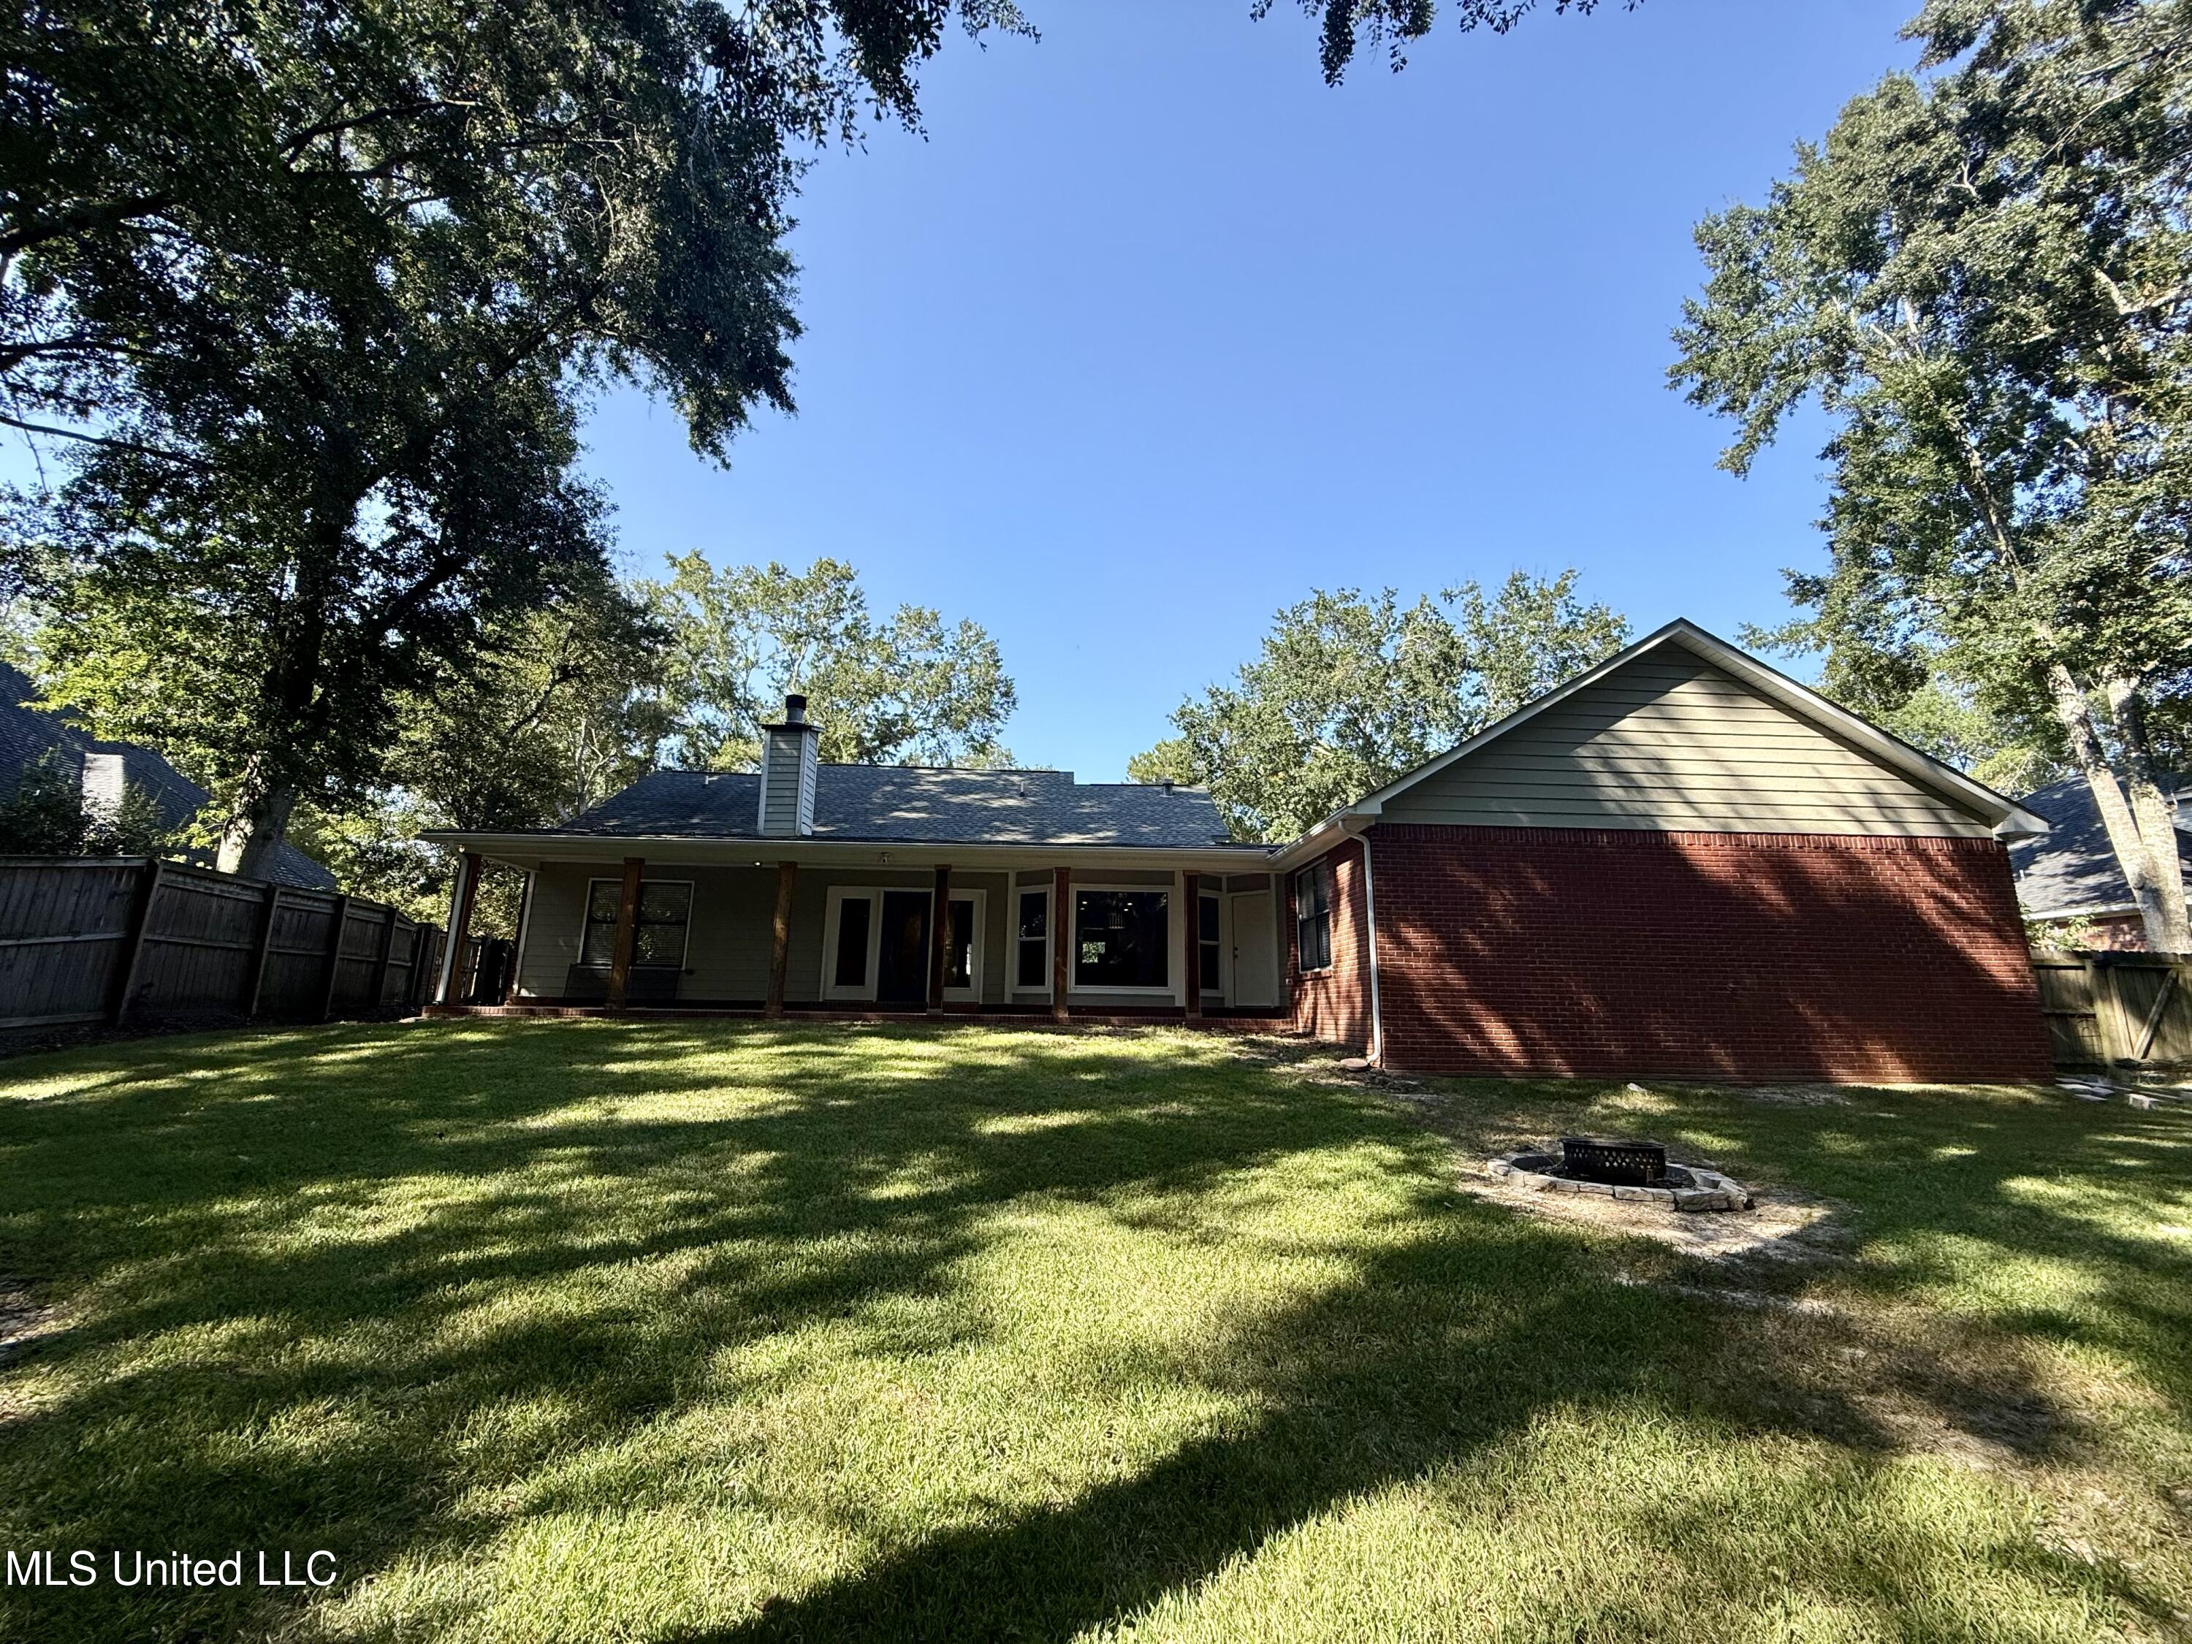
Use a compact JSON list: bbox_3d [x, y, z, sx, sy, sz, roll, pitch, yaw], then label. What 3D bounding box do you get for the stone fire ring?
[{"bbox_3d":[3.598,2.478,6.187,1.571,0.123,1.571,-6,-14,28],"label":"stone fire ring"}]

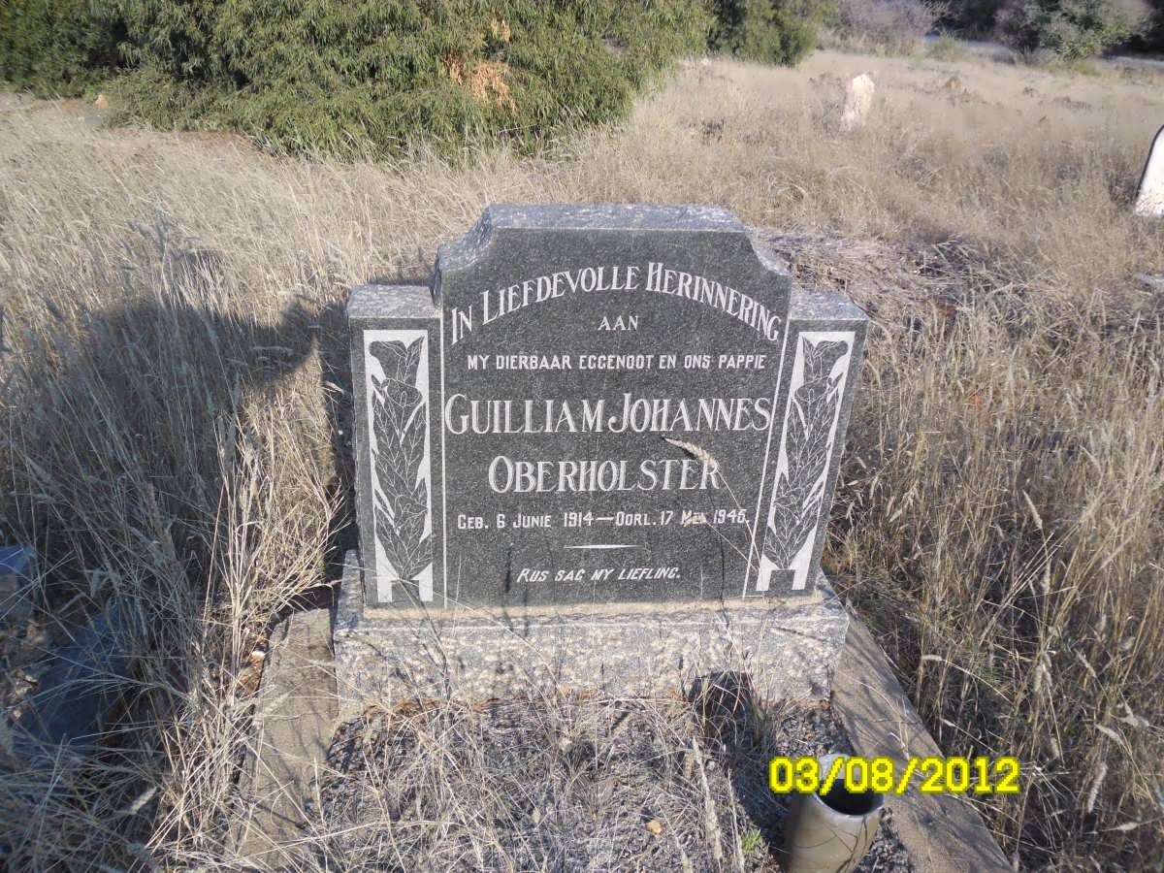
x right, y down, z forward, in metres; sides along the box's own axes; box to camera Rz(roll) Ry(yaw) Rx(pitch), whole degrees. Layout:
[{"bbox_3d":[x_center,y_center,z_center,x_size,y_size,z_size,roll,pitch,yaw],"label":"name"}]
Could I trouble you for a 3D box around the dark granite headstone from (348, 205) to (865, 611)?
[{"bbox_3d":[0.036,-0.037,1.549,0.810,0.673,0.152,0,27,-7],"label":"dark granite headstone"}]

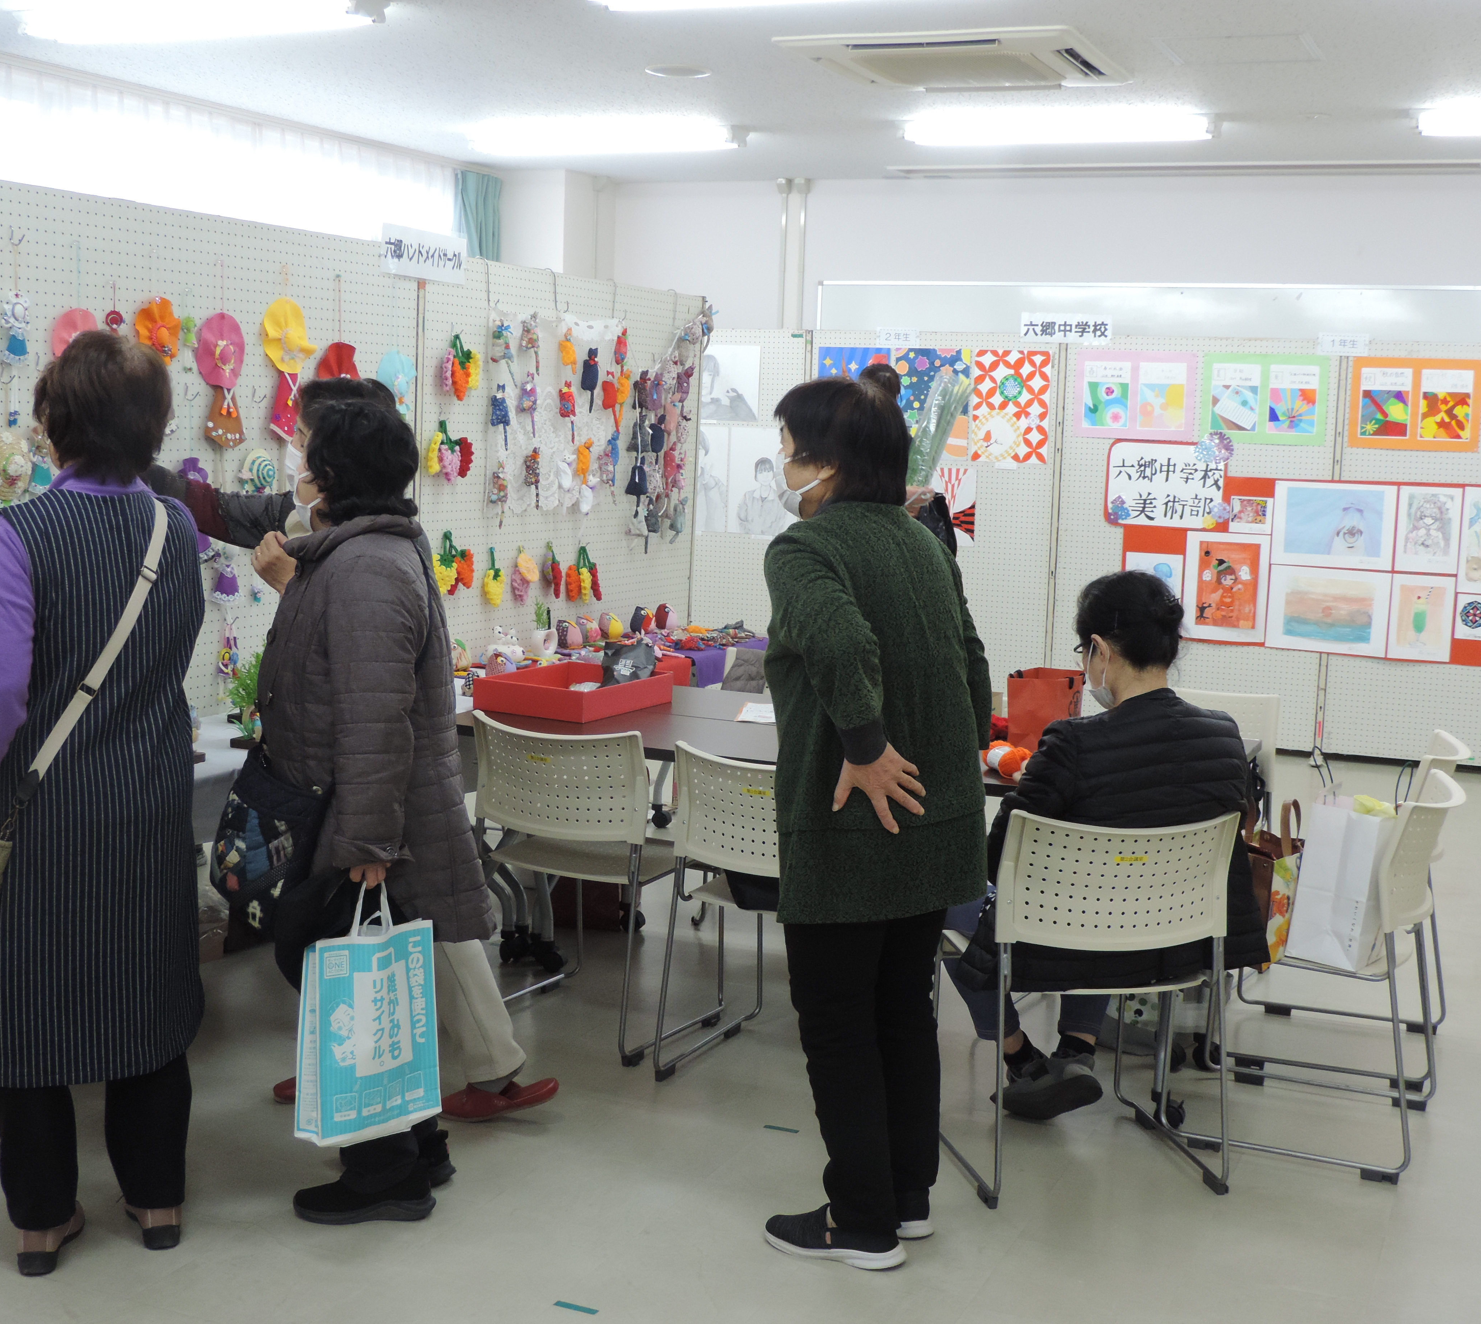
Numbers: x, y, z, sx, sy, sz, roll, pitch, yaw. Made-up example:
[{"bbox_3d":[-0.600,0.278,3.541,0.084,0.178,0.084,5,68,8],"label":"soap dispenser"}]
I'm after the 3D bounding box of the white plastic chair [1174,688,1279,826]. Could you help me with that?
[{"bbox_3d":[1.206,0.488,5.671,0.500,0.780,0.550,5,8,21],"label":"white plastic chair"}]

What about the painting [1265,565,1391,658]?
[{"bbox_3d":[2.593,-0.223,9.002,0.520,0.367,0.015,5,8,23],"label":"painting"}]

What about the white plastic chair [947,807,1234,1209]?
[{"bbox_3d":[0.695,0.652,4.194,0.500,0.780,0.550,0,7,-13],"label":"white plastic chair"}]

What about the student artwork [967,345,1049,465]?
[{"bbox_3d":[1.239,-1.170,9.368,0.370,0.520,0.015,5,8,23],"label":"student artwork"}]

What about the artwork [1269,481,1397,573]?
[{"bbox_3d":[2.609,-0.599,8.965,0.525,0.366,0.015,5,8,23],"label":"artwork"}]

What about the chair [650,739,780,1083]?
[{"bbox_3d":[0.138,0.571,4.691,0.500,0.780,0.550,6,8,27],"label":"chair"}]

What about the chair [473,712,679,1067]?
[{"bbox_3d":[-0.357,0.513,5.014,0.500,0.780,0.550,6,8,30],"label":"chair"}]

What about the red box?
[{"bbox_3d":[-0.448,0.080,5.559,0.352,0.079,0.482,6,8,27],"label":"red box"}]

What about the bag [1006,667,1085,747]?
[{"bbox_3d":[0.693,0.115,4.621,0.120,0.175,0.210,6,8,27],"label":"bag"}]

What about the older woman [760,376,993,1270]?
[{"bbox_3d":[0.228,0.264,3.529,0.370,1.508,0.450,8,9,39],"label":"older woman"}]

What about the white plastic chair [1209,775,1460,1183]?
[{"bbox_3d":[1.266,0.640,4.455,0.550,0.780,0.500,5,8,25],"label":"white plastic chair"}]

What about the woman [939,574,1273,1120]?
[{"bbox_3d":[0.760,0.418,4.272,0.570,1.230,0.670,-2,8,-30],"label":"woman"}]

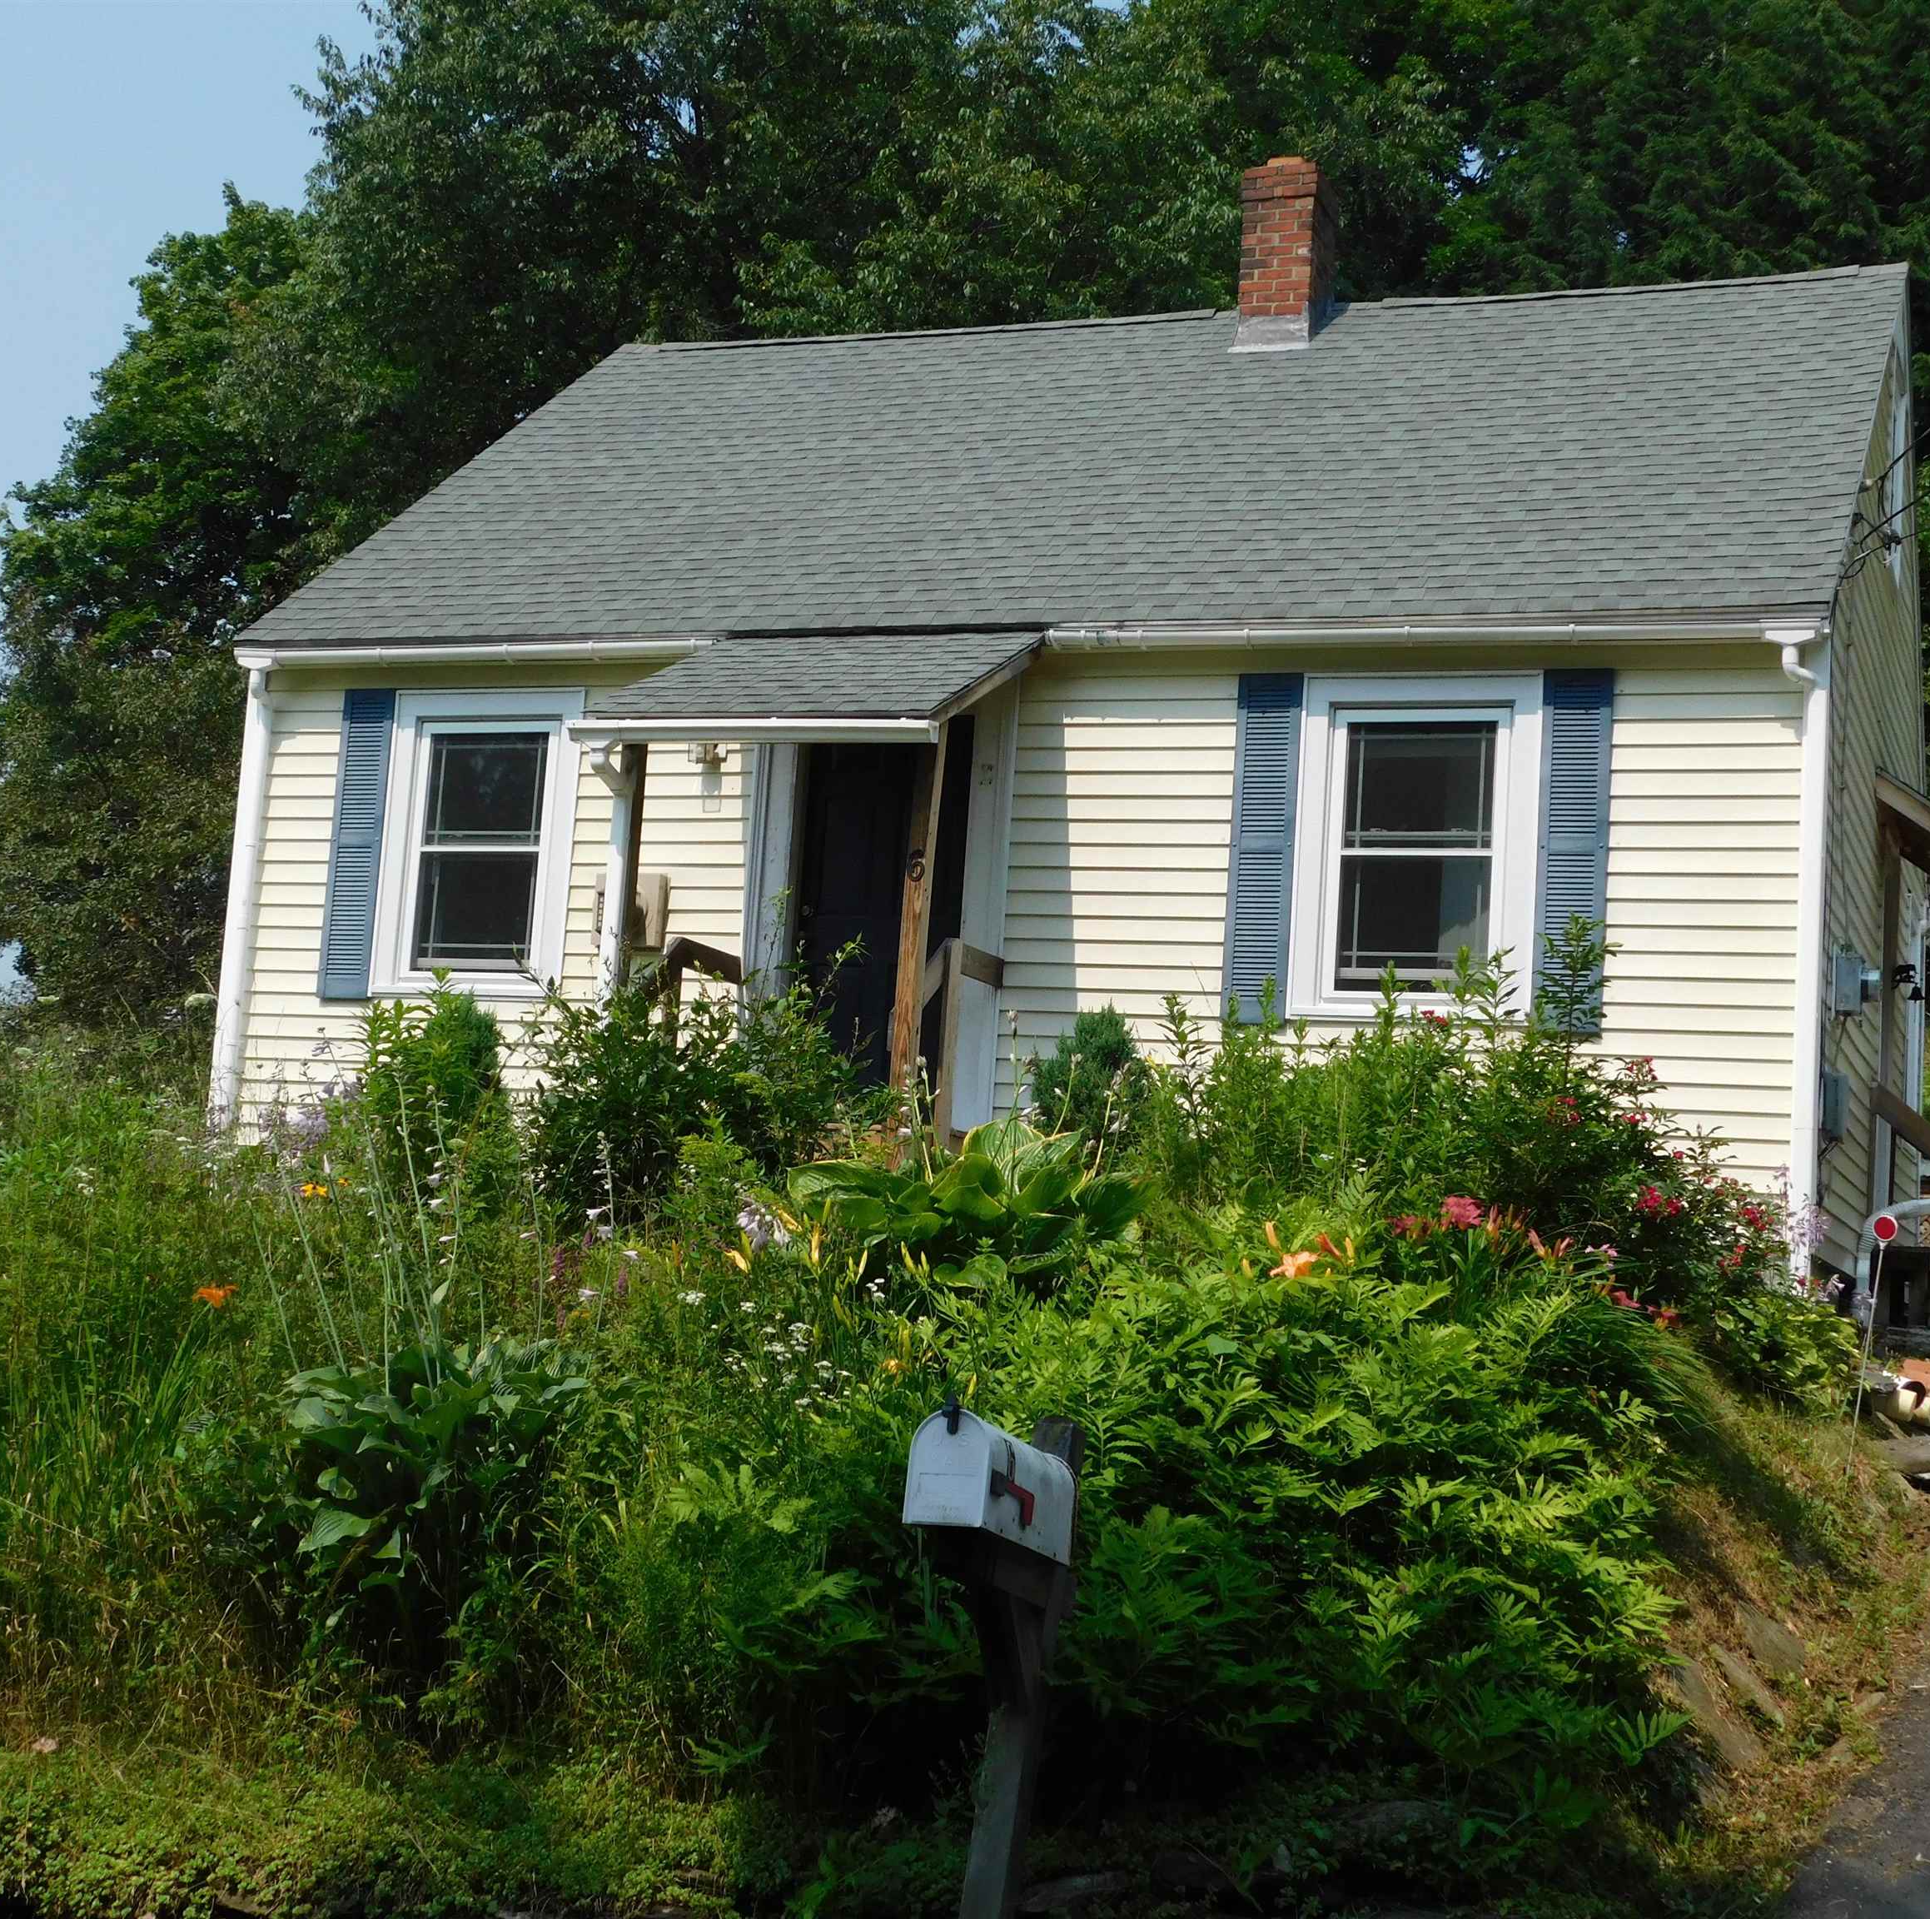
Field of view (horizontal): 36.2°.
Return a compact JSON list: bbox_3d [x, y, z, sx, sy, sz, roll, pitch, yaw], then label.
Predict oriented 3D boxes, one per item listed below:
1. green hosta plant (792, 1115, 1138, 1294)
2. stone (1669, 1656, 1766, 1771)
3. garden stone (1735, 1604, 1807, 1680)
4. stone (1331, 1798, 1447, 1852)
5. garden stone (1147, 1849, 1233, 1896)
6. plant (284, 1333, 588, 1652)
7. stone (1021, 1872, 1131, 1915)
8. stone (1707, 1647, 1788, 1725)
[{"bbox_3d":[0.003,0.830,9.700,1.130,0.610,1.050,4,-7,0],"label":"green hosta plant"},{"bbox_3d":[1.896,1.899,7.450,0.230,0.260,0.200,1,-8,21],"label":"stone"},{"bbox_3d":[2.196,1.859,8.050,0.180,0.190,0.170,1,-8,21],"label":"garden stone"},{"bbox_3d":[0.922,1.880,6.400,0.250,0.120,0.190,1,-8,21],"label":"stone"},{"bbox_3d":[0.475,1.927,6.250,0.175,0.100,0.150,1,-8,21],"label":"garden stone"},{"bbox_3d":[-1.332,1.352,7.450,0.740,0.790,0.700,5,-7,-9],"label":"plant"},{"bbox_3d":[0.234,1.975,6.250,0.240,0.090,0.170,1,-8,21],"label":"stone"},{"bbox_3d":[2.057,1.899,7.750,0.190,0.190,0.160,1,-8,21],"label":"stone"}]

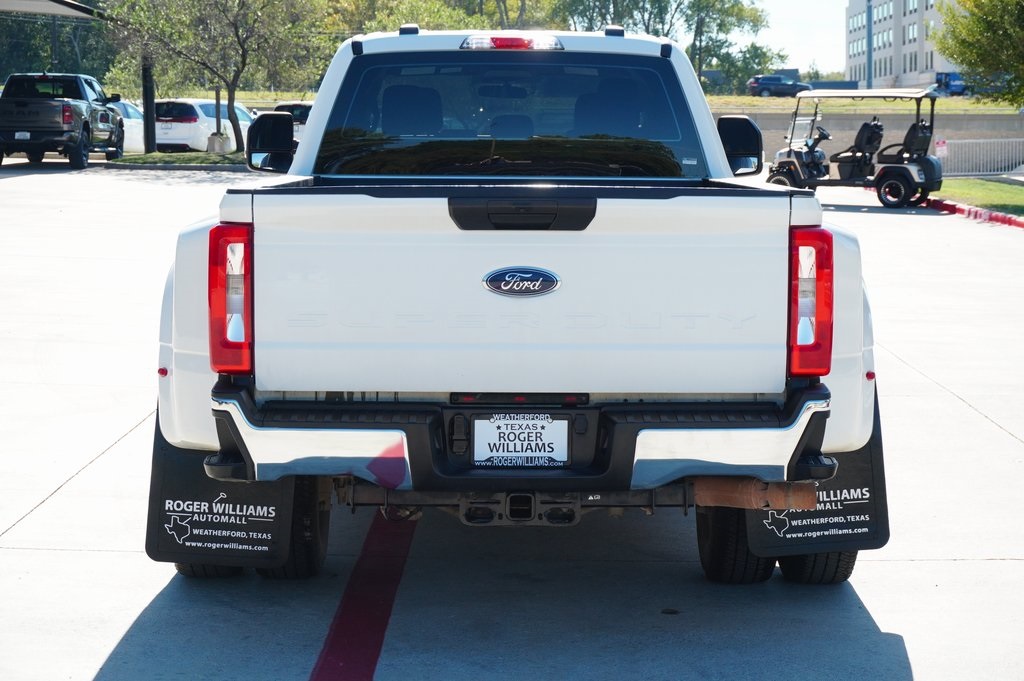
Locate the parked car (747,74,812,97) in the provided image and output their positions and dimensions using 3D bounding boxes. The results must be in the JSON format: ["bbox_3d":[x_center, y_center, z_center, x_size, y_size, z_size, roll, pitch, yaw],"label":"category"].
[{"bbox_3d":[20.926,-19.872,162.000,4.820,1.760,1.940,-1,7,-14],"label":"parked car"}]

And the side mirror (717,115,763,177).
[{"bbox_3d":[1.138,-0.978,10.400,0.240,0.305,0.170,0,6,-1],"label":"side mirror"}]

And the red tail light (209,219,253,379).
[{"bbox_3d":[-0.903,-0.132,6.685,0.133,0.470,0.160,0,6,-1],"label":"red tail light"}]

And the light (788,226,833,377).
[{"bbox_3d":[0.964,-0.124,6.690,0.133,0.470,0.160,0,6,-1],"label":"light"}]

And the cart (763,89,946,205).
[{"bbox_3d":[6.174,-3.479,37.400,2.980,2.000,1.240,4,7,32],"label":"cart"}]

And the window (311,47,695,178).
[{"bbox_3d":[-0.005,-1.014,9.250,1.720,0.570,0.060,0,-7,-1],"label":"window"}]

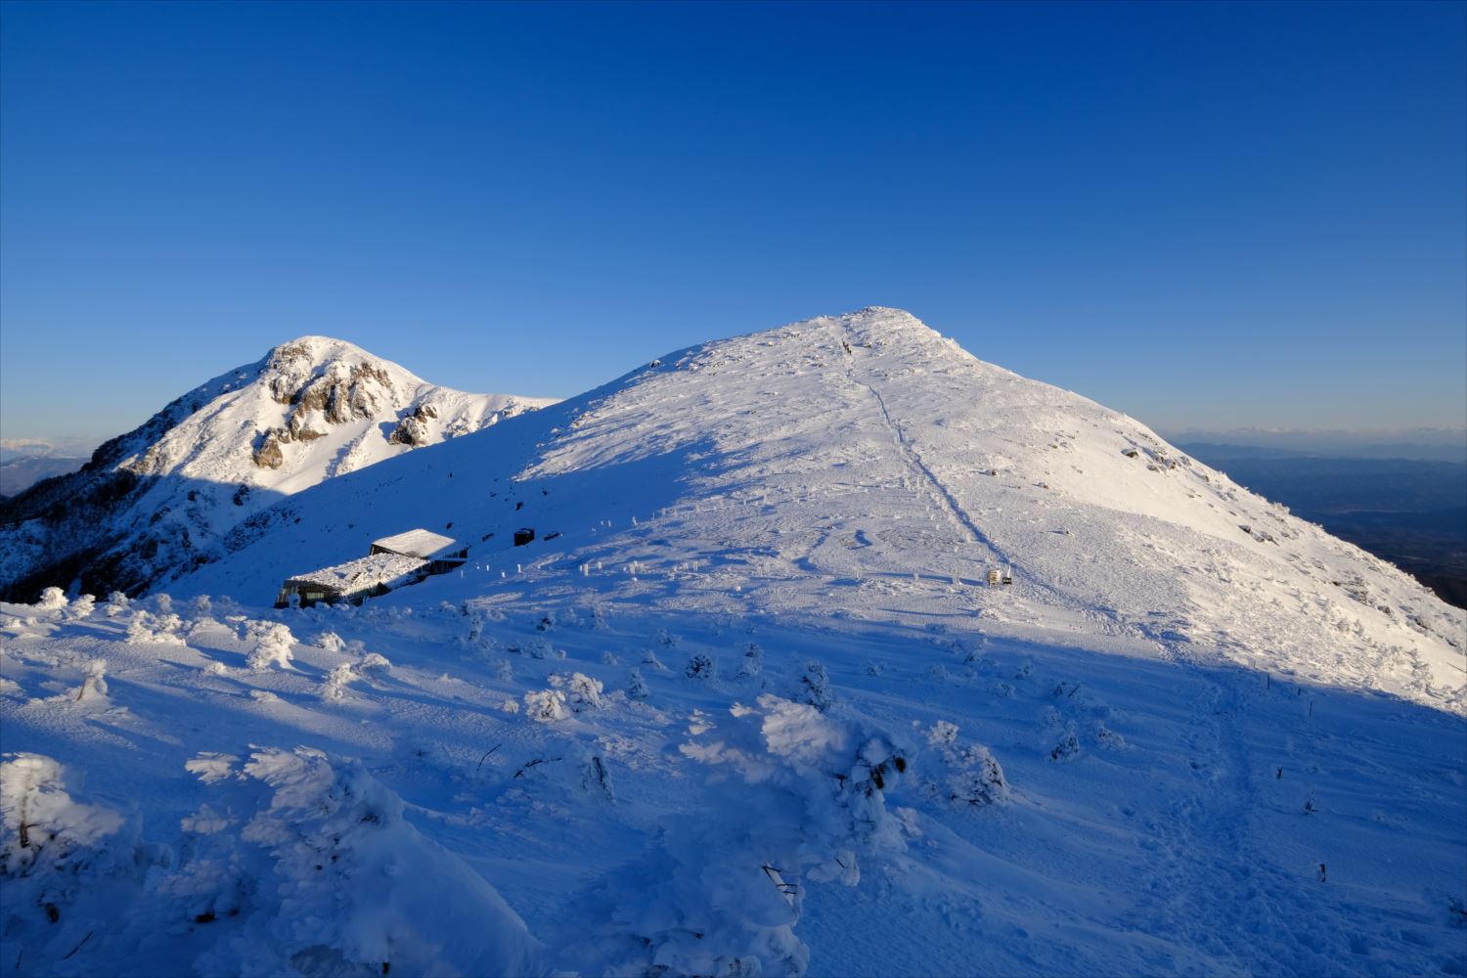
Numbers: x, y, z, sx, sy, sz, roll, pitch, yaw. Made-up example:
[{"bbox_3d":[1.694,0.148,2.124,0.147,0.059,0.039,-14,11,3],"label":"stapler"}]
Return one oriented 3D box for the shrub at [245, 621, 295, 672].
[{"bbox_3d":[-10.361,3.540,15.500,1.154,1.072,1.039,0,5,0],"label":"shrub"}]

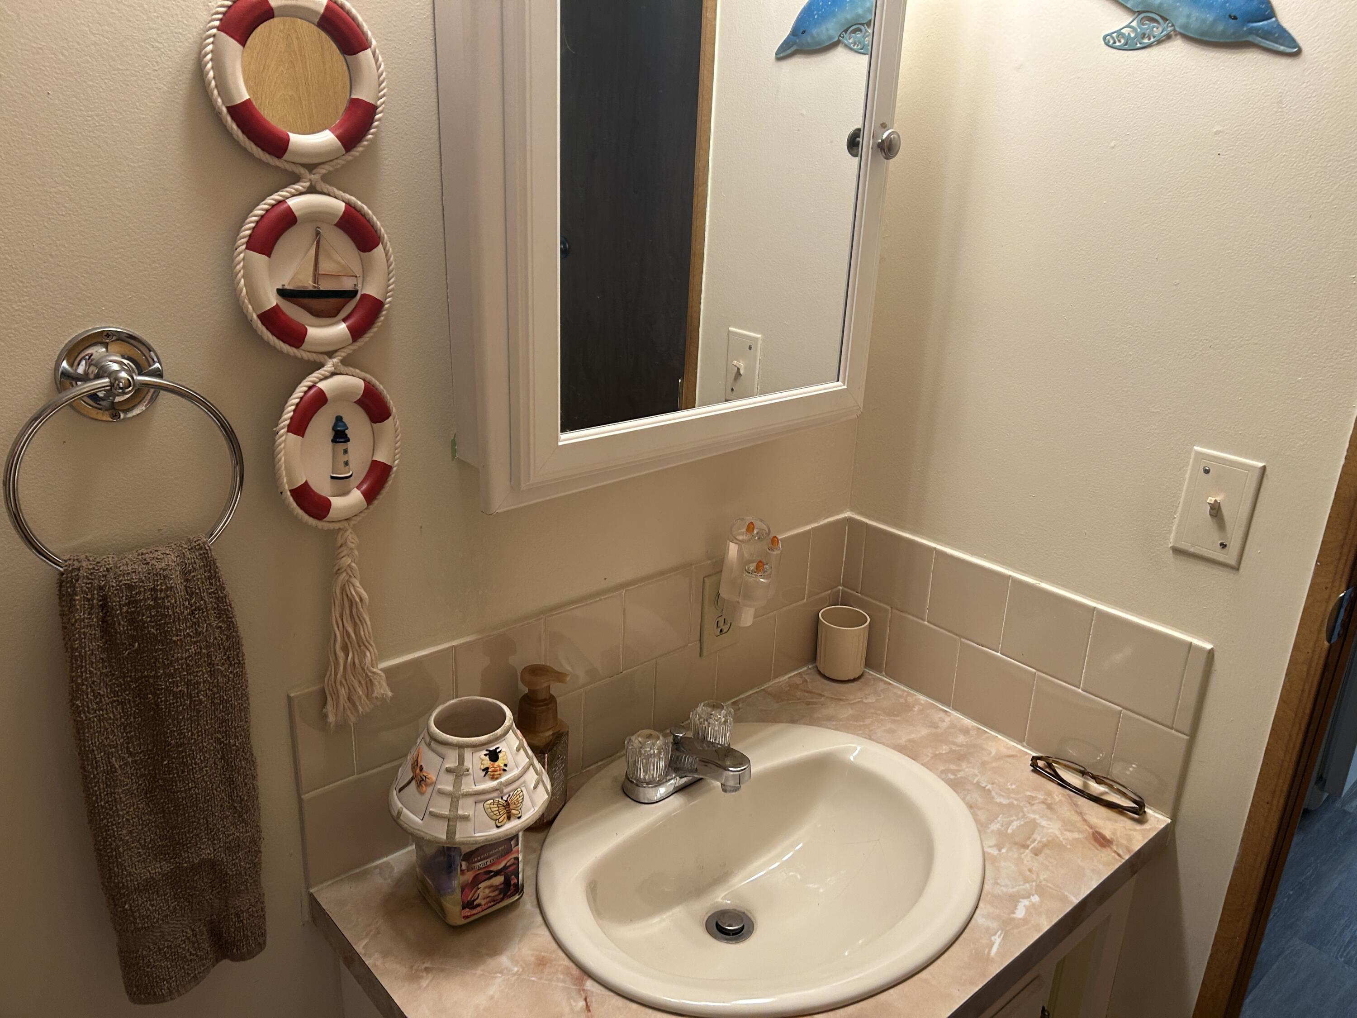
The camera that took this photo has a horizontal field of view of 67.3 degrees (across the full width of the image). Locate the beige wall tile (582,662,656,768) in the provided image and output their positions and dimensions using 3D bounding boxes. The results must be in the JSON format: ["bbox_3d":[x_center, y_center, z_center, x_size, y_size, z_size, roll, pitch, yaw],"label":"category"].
[{"bbox_3d":[-0.074,0.240,1.208,0.108,0.104,0.010,-15,26,-41],"label":"beige wall tile"}]

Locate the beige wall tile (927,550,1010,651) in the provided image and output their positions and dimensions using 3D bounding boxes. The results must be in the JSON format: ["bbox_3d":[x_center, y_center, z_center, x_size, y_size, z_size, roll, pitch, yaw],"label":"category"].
[{"bbox_3d":[0.369,0.115,1.296,0.010,0.107,0.108,-14,25,-38],"label":"beige wall tile"}]

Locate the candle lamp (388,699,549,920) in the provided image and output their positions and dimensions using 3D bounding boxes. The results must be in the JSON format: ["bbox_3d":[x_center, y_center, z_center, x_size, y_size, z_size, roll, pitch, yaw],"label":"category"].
[{"bbox_3d":[-0.195,0.286,0.969,0.150,0.193,0.150,2,20,-1],"label":"candle lamp"}]

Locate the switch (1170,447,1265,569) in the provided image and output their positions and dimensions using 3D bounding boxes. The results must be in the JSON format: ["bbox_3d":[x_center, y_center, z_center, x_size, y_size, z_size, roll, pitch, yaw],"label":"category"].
[{"bbox_3d":[0.550,0.000,1.049,0.018,0.113,0.071,-15,26,-39],"label":"switch"}]

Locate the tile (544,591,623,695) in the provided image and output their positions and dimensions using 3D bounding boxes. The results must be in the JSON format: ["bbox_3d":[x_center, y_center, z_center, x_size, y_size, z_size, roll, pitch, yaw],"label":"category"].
[{"bbox_3d":[-0.108,0.151,1.141,0.108,0.107,0.010,-15,26,-41],"label":"tile"}]

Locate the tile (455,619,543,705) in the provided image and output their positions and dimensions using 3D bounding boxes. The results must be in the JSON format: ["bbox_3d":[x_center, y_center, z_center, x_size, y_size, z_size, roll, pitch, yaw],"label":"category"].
[{"bbox_3d":[-0.190,0.174,1.078,0.108,0.107,0.010,-15,26,-40],"label":"tile"}]

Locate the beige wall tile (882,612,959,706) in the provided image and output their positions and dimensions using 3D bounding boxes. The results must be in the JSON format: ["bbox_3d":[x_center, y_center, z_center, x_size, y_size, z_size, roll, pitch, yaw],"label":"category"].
[{"bbox_3d":[0.334,0.203,1.388,0.010,0.106,0.108,-15,26,-40],"label":"beige wall tile"}]

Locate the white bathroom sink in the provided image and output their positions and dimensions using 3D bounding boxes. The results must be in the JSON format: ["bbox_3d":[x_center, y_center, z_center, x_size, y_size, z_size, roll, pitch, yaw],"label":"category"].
[{"bbox_3d":[0.090,0.428,1.111,0.510,0.180,0.422,-15,26,-40],"label":"white bathroom sink"}]

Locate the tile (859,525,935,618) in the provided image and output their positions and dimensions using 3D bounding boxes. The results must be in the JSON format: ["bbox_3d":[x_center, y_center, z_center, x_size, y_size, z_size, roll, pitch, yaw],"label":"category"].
[{"bbox_3d":[0.301,0.086,1.388,0.010,0.108,0.108,-15,26,-40],"label":"tile"}]

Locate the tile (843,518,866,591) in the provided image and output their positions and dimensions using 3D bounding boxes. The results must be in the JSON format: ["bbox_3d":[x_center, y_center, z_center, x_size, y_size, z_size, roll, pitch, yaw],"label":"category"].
[{"bbox_3d":[0.253,0.065,1.438,0.010,0.108,0.033,-15,26,-40],"label":"tile"}]

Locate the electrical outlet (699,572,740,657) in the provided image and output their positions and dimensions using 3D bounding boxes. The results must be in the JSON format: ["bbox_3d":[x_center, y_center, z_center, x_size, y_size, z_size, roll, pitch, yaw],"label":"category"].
[{"bbox_3d":[0.055,0.127,1.289,0.070,0.115,0.007,-15,26,-40],"label":"electrical outlet"}]

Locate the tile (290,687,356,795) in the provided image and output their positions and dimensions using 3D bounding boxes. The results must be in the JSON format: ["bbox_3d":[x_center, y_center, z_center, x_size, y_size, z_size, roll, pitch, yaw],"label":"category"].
[{"bbox_3d":[-0.332,0.213,0.955,0.055,0.107,0.010,-15,26,-40],"label":"tile"}]

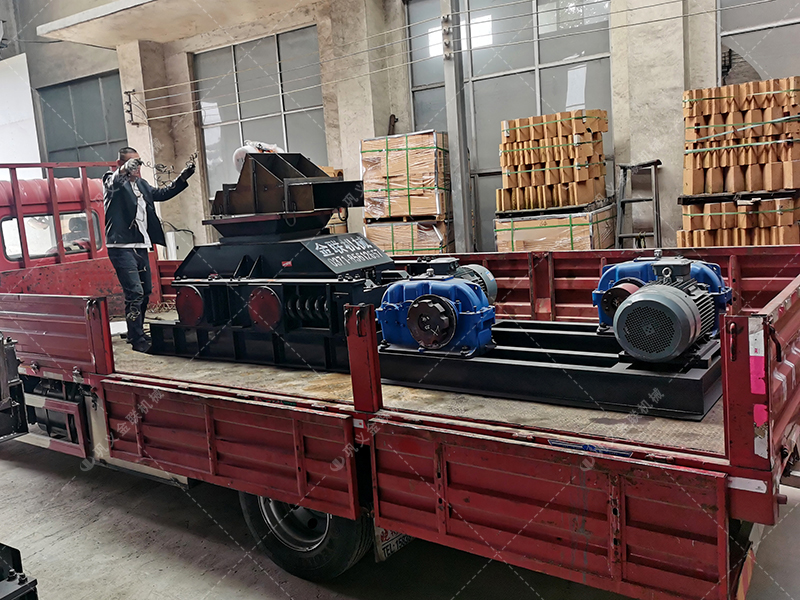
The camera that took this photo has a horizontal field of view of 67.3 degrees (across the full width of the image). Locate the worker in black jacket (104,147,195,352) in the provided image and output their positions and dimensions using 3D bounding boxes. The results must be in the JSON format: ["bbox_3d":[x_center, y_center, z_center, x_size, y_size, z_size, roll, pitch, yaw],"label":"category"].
[{"bbox_3d":[-2.187,-0.470,5.222,0.660,1.720,0.620,-2,7,17],"label":"worker in black jacket"}]

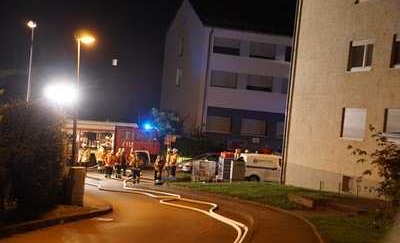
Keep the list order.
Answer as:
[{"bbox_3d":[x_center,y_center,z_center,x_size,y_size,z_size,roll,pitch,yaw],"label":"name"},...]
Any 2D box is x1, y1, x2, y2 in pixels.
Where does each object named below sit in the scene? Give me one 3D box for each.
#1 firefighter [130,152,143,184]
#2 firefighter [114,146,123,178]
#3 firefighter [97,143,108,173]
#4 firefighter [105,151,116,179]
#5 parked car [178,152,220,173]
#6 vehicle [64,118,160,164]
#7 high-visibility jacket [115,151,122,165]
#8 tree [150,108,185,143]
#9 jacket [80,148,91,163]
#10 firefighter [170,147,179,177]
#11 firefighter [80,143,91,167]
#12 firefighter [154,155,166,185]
[{"bbox_3d":[-3.812,2.839,44.700,0.700,1.820,0.500,5,0,6],"label":"firefighter"},{"bbox_3d":[-5.131,2.638,47.000,0.450,1.840,0.550,4,0,-45],"label":"firefighter"},{"bbox_3d":[-6.612,2.509,50.500,0.650,1.850,0.500,5,0,24],"label":"firefighter"},{"bbox_3d":[-5.613,2.697,46.600,0.620,1.780,0.500,5,0,21],"label":"firefighter"},{"bbox_3d":[0.961,2.938,50.575,4.300,1.480,1.770,5,0,-27],"label":"parked car"},{"bbox_3d":[-6.600,1.670,55.000,7.100,3.250,2.500,5,0,-7],"label":"vehicle"},{"bbox_3d":[-5.034,2.224,46.000,0.400,0.820,0.550,4,1,-41],"label":"high-visibility jacket"},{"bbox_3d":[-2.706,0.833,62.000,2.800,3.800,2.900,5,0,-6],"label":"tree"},{"bbox_3d":[-6.811,2.034,44.300,0.600,0.800,0.400,5,0,-30],"label":"jacket"},{"bbox_3d":[-1.655,2.727,49.300,0.470,1.860,0.550,4,0,-21],"label":"firefighter"},{"bbox_3d":[-7.398,2.330,48.200,0.620,1.850,0.470,4,0,-24],"label":"firefighter"},{"bbox_3d":[-2.382,2.954,44.900,0.550,1.780,0.600,5,0,12],"label":"firefighter"}]

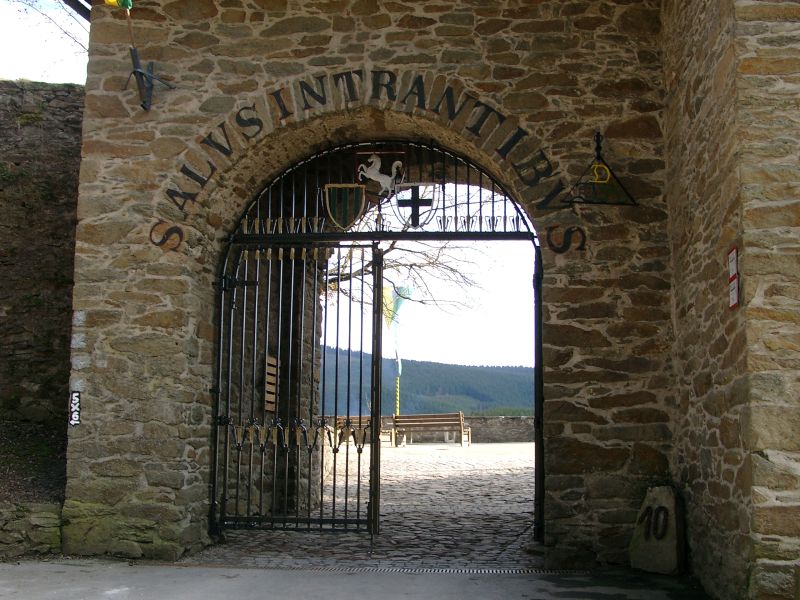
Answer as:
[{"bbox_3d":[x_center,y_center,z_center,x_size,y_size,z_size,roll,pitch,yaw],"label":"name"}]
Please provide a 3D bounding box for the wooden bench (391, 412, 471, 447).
[{"bbox_3d":[0.800,3.236,24.300,1.844,0.817,0.620,-2,-7,22],"label":"wooden bench"}]

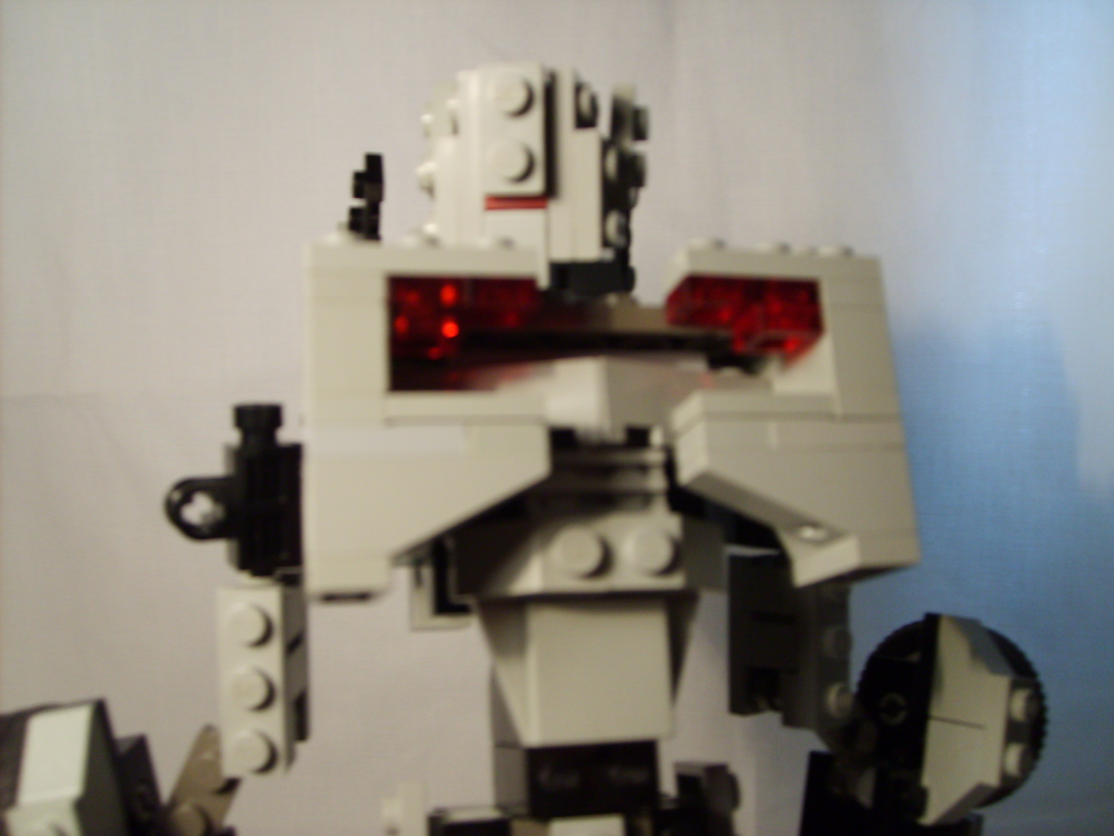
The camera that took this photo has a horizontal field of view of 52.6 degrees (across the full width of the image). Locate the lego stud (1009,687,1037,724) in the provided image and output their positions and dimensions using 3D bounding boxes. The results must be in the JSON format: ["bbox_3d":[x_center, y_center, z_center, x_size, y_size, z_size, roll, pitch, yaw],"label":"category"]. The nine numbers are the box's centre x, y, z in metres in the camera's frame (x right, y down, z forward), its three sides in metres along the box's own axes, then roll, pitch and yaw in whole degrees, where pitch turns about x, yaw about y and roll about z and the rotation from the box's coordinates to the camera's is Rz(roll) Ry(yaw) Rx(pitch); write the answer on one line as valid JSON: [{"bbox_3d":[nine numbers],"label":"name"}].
[{"bbox_3d":[0.069,0.042,0.166,0.002,0.005,0.005,-2,-19,42],"label":"lego stud"}]

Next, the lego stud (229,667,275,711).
[{"bbox_3d":[-0.040,0.035,0.146,0.005,0.005,0.002,-5,-13,-13],"label":"lego stud"}]

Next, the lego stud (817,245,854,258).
[{"bbox_3d":[0.034,-0.020,0.137,0.005,0.002,0.005,-1,-10,-13],"label":"lego stud"}]

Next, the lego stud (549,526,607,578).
[{"bbox_3d":[0.002,0.014,0.122,0.005,0.005,0.002,0,-10,-15],"label":"lego stud"}]

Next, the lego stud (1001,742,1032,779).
[{"bbox_3d":[0.067,0.050,0.164,0.002,0.005,0.005,-2,-19,42],"label":"lego stud"}]

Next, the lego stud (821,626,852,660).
[{"bbox_3d":[0.039,0.032,0.158,0.005,0.005,0.002,14,-17,-40],"label":"lego stud"}]

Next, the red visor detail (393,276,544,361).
[{"bbox_3d":[-0.010,-0.011,0.124,0.016,0.009,0.007,-1,-8,-9],"label":"red visor detail"}]

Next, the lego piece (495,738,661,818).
[{"bbox_3d":[0.002,0.046,0.144,0.016,0.009,0.015,0,-8,-14],"label":"lego piece"}]

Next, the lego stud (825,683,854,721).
[{"bbox_3d":[0.039,0.039,0.157,0.005,0.005,0.002,14,-17,-40],"label":"lego stud"}]

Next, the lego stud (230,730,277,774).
[{"bbox_3d":[-0.038,0.042,0.141,0.005,0.005,0.002,1,-7,-6],"label":"lego stud"}]

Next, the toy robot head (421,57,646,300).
[{"bbox_3d":[-0.003,-0.030,0.142,0.023,0.025,0.019,-4,-8,17],"label":"toy robot head"}]

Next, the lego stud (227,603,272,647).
[{"bbox_3d":[-0.039,0.026,0.141,0.005,0.005,0.002,1,-7,-6],"label":"lego stud"}]

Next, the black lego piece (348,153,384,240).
[{"bbox_3d":[-0.022,-0.025,0.130,0.004,0.011,0.004,-1,-13,-12],"label":"black lego piece"}]

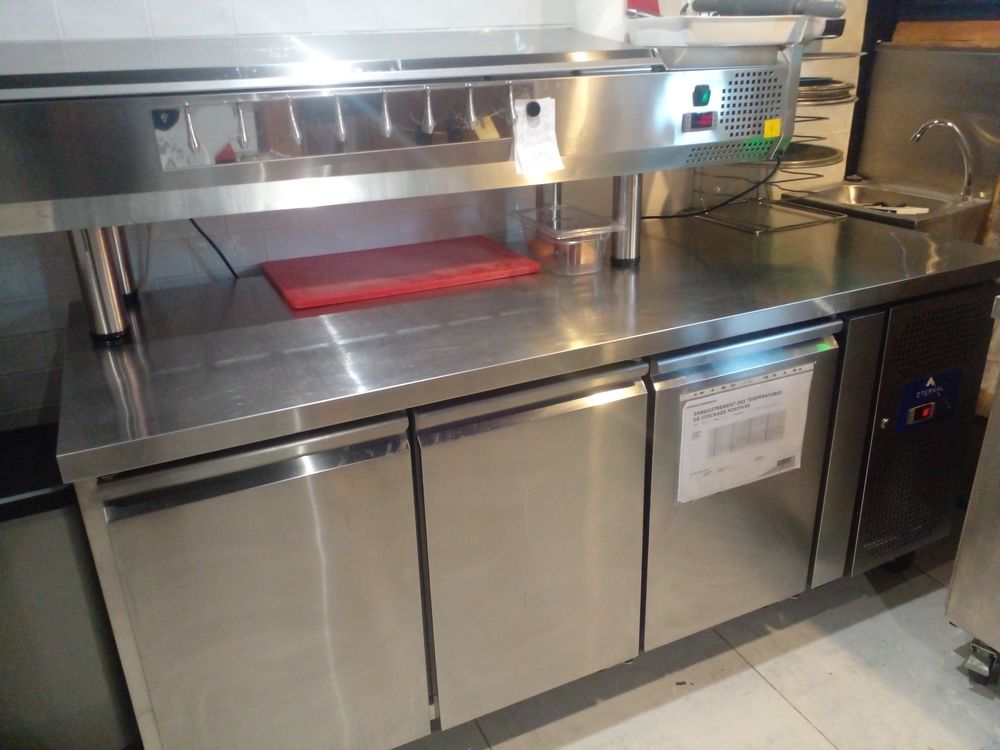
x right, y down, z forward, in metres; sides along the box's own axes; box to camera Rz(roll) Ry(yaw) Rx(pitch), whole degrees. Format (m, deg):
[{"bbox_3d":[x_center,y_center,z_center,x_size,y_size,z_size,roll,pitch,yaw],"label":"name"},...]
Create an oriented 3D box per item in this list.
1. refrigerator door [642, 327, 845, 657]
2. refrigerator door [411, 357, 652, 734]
[{"bbox_3d":[0.462,0.219,1.555,0.420,0.637,0.055,-12,25,-22],"label":"refrigerator door"},{"bbox_3d":[0.064,0.302,1.392,0.418,0.631,0.060,-12,24,-22],"label":"refrigerator door"}]

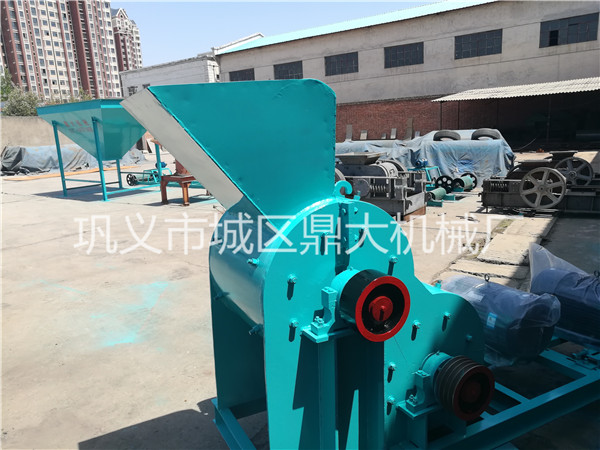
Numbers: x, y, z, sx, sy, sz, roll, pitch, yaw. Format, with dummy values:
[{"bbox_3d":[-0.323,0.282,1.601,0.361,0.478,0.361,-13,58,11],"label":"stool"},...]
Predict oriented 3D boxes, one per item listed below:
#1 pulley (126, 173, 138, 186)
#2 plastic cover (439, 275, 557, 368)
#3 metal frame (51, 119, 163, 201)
[{"bbox_3d":[-5.200,-1.402,13.950,0.393,0.393,0.128,6,15,36],"label":"pulley"},{"bbox_3d":[1.276,0.579,2.981,0.407,0.436,0.713,-7,11,-27],"label":"plastic cover"},{"bbox_3d":[-5.221,-1.845,12.330,2.028,2.010,1.758,6,15,36],"label":"metal frame"}]

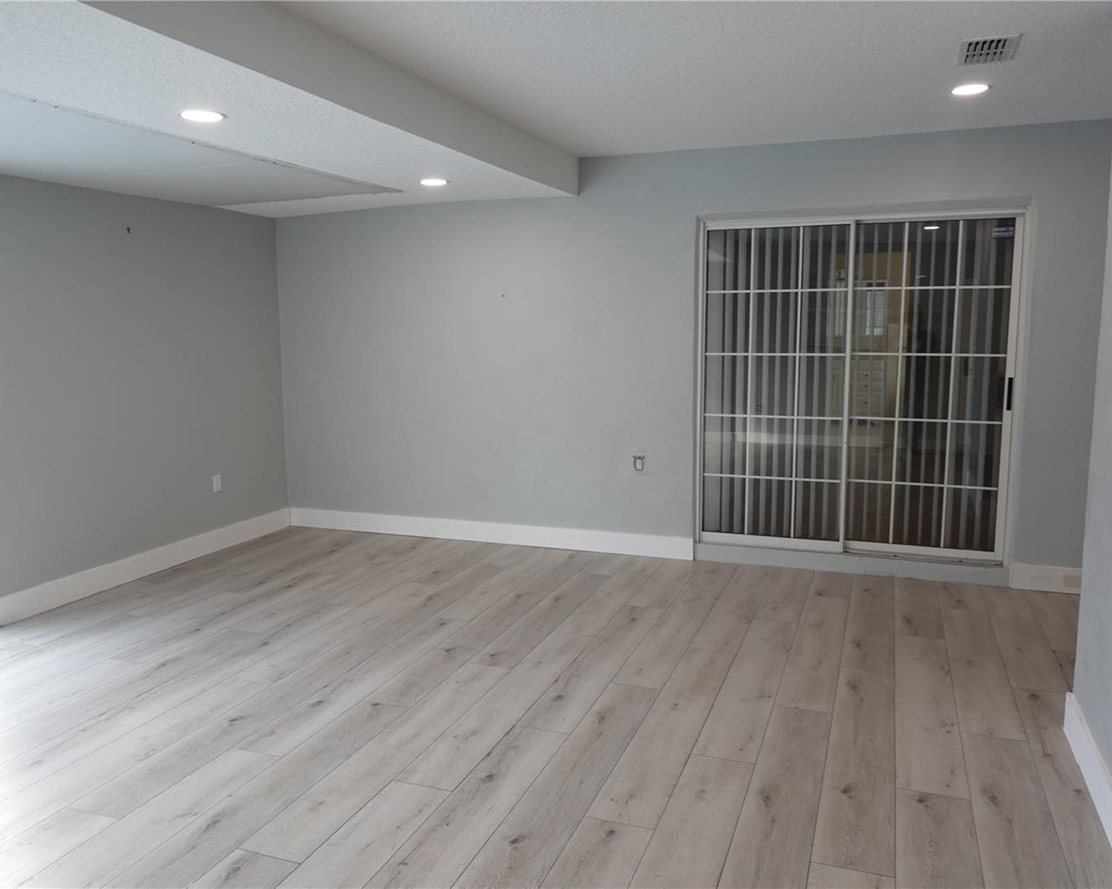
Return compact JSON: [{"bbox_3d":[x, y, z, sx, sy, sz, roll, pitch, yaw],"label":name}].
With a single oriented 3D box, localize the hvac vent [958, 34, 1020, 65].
[{"bbox_3d":[1.651,-1.508,3.395,0.203,0.022,0.358,3,8,21],"label":"hvac vent"}]

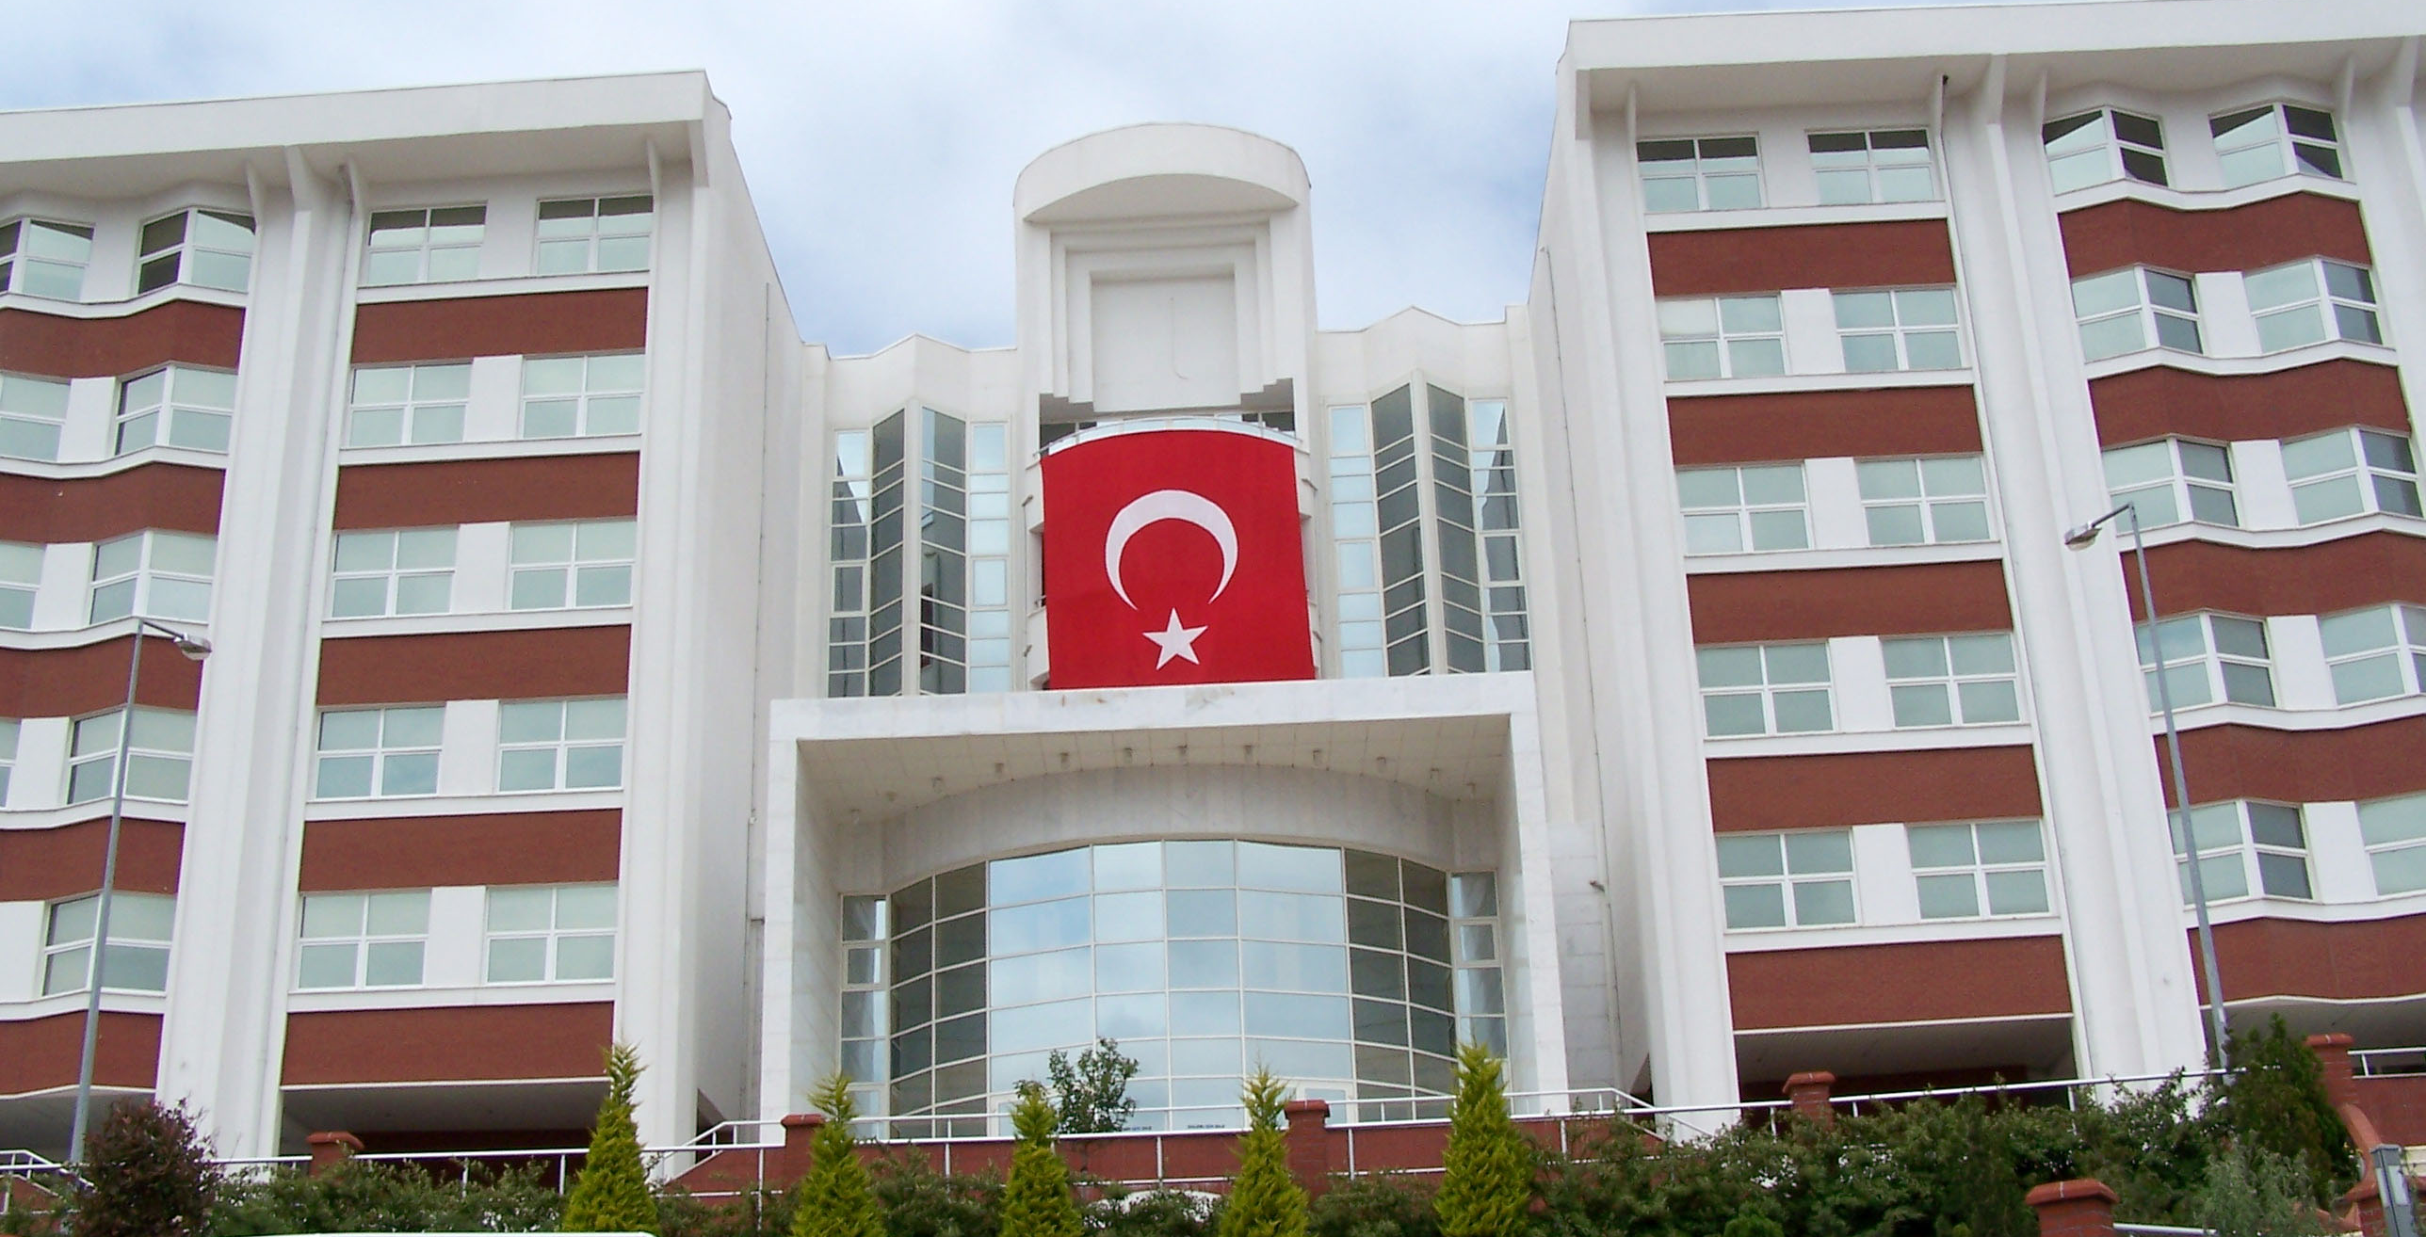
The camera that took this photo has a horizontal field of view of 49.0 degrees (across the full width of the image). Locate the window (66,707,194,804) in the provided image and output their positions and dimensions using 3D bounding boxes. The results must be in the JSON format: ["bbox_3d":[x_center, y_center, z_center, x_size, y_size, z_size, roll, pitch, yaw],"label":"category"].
[{"bbox_3d":[-19.447,2.471,47.786,2.170,1.687,0.480,-2,-22,1],"label":"window"}]

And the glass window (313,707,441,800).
[{"bbox_3d":[-14.442,2.308,46.088,2.124,1.559,0.150,-3,-22,2],"label":"glass window"}]

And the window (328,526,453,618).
[{"bbox_3d":[-14.580,-0.813,47.333,2.144,1.679,0.150,-3,-22,2],"label":"window"}]

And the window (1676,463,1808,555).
[{"bbox_3d":[9.070,-1.875,45.682,2.116,1.631,0.126,-2,-22,1],"label":"window"}]

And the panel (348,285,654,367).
[{"bbox_3d":[-13.675,-5.581,51.218,5.668,1.334,0.220,-2,-22,1],"label":"panel"}]

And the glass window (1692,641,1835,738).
[{"bbox_3d":[9.809,1.282,47.225,2.306,1.679,0.120,-2,-22,1],"label":"glass window"}]

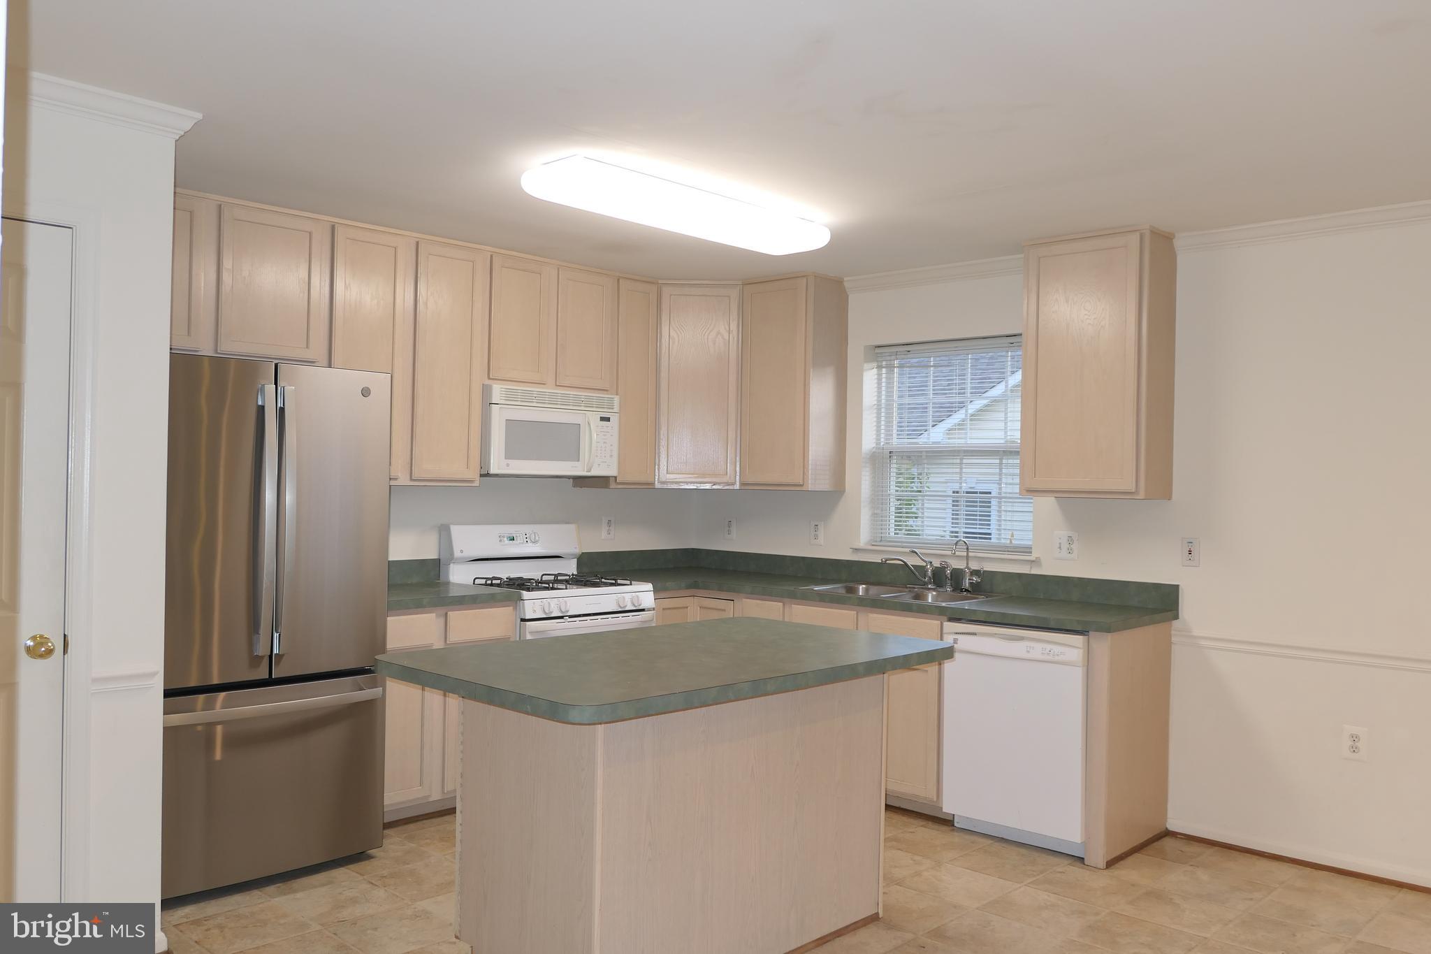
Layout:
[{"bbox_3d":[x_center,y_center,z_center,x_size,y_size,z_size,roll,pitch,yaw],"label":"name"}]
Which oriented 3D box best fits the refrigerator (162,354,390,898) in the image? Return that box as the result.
[{"bbox_3d":[-1.758,0.501,3.949,0.894,1.774,0.837,1,0,43],"label":"refrigerator"}]

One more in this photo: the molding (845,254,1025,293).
[{"bbox_3d":[1.072,-0.955,5.282,1.120,0.074,0.060,1,0,43],"label":"molding"}]

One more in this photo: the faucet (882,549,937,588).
[{"bbox_3d":[0.904,0.433,5.192,0.285,0.190,0.090,1,0,-19],"label":"faucet"}]

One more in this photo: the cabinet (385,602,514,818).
[{"bbox_3d":[-1.325,0.961,4.659,0.628,0.871,0.751,1,0,43],"label":"cabinet"}]

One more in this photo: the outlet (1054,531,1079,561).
[{"bbox_3d":[1.530,0.301,4.866,0.113,0.116,0.009,1,0,43],"label":"outlet"}]

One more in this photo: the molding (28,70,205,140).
[{"bbox_3d":[-1.661,-1.008,3.042,0.070,0.073,0.477,1,0,43],"label":"molding"}]

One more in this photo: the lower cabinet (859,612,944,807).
[{"bbox_3d":[0.987,0.966,4.932,0.430,0.796,0.630,1,0,43],"label":"lower cabinet"}]

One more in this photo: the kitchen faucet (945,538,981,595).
[{"bbox_3d":[1.140,0.409,5.047,0.145,0.248,0.115,1,0,-43],"label":"kitchen faucet"}]

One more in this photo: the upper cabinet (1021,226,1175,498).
[{"bbox_3d":[1.577,-0.444,4.594,0.531,1.056,0.332,1,0,43],"label":"upper cabinet"}]

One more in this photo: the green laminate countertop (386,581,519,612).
[{"bbox_3d":[-1.315,0.505,4.650,0.645,0.040,0.761,1,0,43],"label":"green laminate countertop"}]

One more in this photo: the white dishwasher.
[{"bbox_3d":[1.351,1.014,4.545,0.607,0.854,0.613,1,0,43],"label":"white dishwasher"}]

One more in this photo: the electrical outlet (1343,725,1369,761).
[{"bbox_3d":[2.341,0.977,4.075,0.074,0.119,0.010,1,0,43],"label":"electrical outlet"}]

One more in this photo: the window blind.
[{"bbox_3d":[1.147,-0.148,5.363,0.920,1.007,0.045,1,0,43],"label":"window blind"}]

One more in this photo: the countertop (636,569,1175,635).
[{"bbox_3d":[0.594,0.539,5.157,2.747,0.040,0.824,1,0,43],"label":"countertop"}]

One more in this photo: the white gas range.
[{"bbox_3d":[-0.774,0.823,5.204,0.675,1.180,0.765,1,0,43],"label":"white gas range"}]

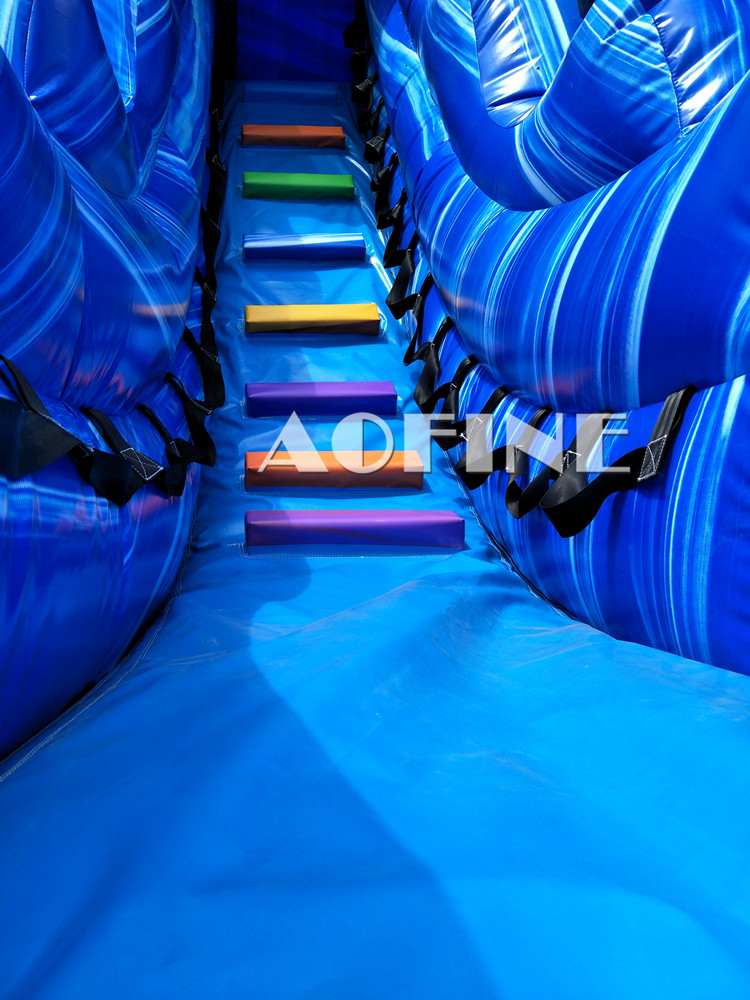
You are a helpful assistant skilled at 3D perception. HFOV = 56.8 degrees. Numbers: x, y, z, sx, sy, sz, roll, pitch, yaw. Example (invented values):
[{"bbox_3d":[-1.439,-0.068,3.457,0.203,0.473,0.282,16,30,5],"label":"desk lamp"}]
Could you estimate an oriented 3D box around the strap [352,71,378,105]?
[{"bbox_3d":[-0.059,-2.317,3.905,0.110,0.210,0.160,-2,4,-8],"label":"strap"}]

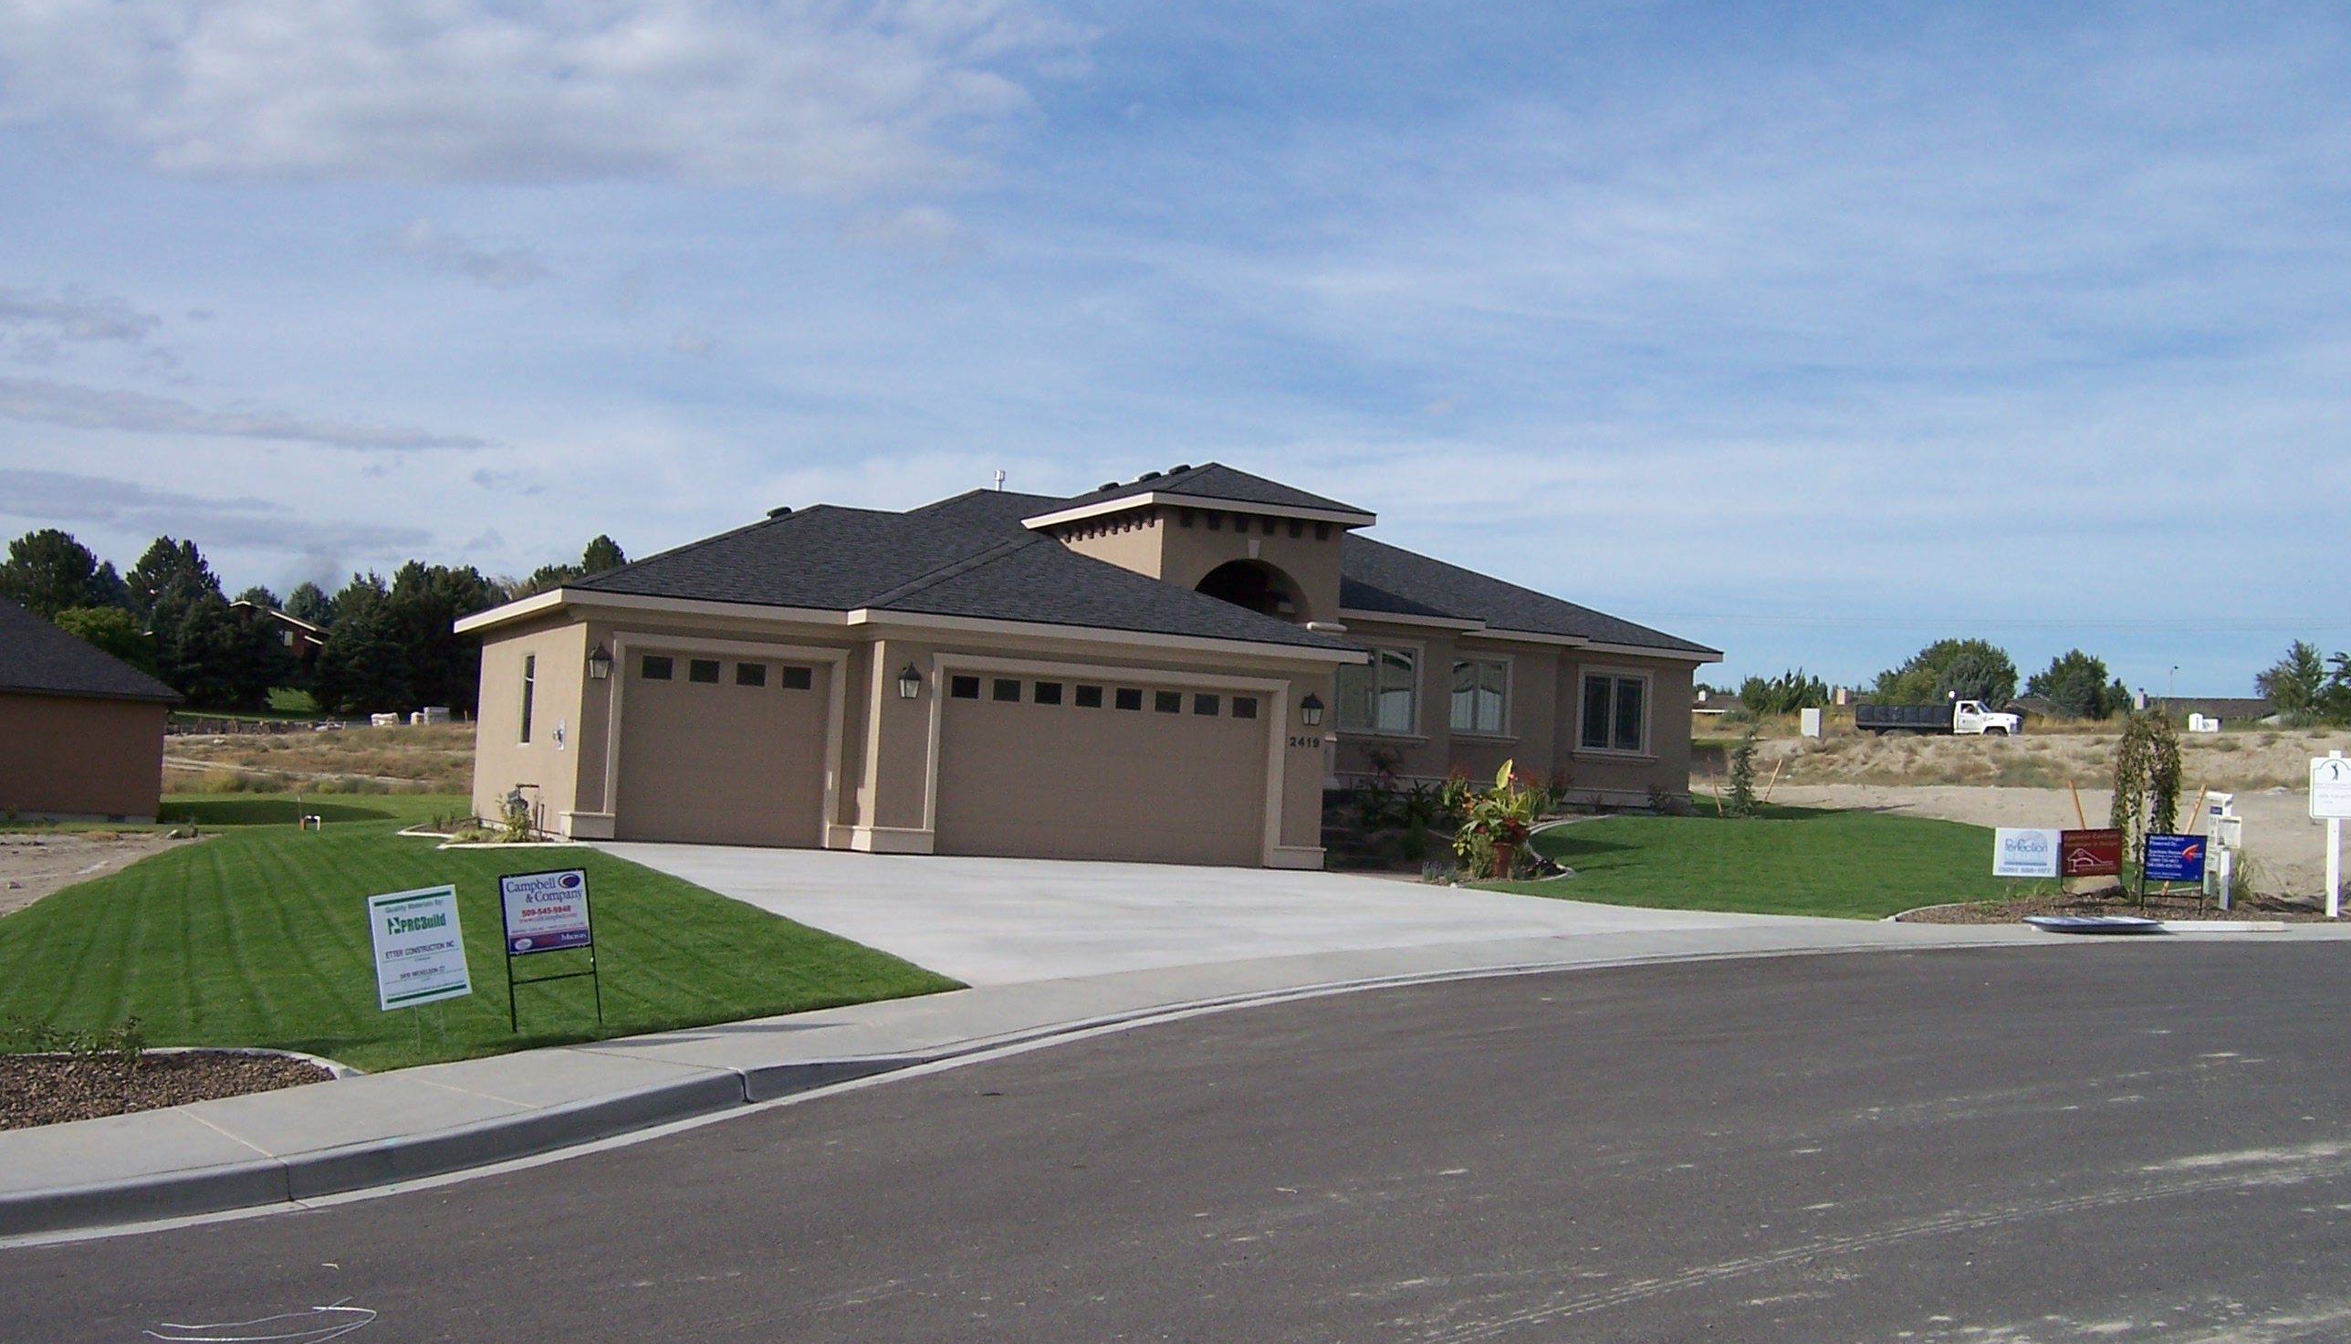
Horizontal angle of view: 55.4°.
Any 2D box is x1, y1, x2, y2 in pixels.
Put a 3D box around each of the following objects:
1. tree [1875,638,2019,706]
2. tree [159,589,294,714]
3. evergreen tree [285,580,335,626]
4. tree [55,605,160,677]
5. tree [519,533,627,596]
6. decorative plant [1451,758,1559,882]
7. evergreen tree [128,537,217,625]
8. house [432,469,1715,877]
[{"bbox_3d":[48.036,0.869,139.840,9.000,6.000,8.200,3,-3,0],"label":"tree"},{"bbox_3d":[-51.857,-1.108,121.827,7.200,6.500,6.800,3,-3,0],"label":"tree"},{"bbox_3d":[-60.077,-2.698,154.809,4.200,7.200,4.200,3,-3,0],"label":"evergreen tree"},{"bbox_3d":[-59.815,-0.844,124.851,5.900,5.600,5.600,3,-3,0],"label":"tree"},{"bbox_3d":[-36.606,-3.217,134.726,6.600,10.300,6.400,3,-3,0],"label":"tree"},{"bbox_3d":[4.841,2.164,33.000,1.550,1.750,1.400,3,-3,0],"label":"decorative plant"},{"bbox_3d":[-62.847,-3.347,139.729,6.000,10.200,6.000,3,-3,0],"label":"evergreen tree"},{"bbox_3d":[-0.450,-0.300,39.800,23.500,6.800,18.200,4,-3,-26],"label":"house"}]

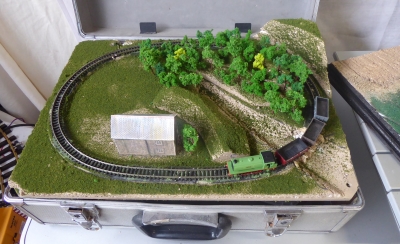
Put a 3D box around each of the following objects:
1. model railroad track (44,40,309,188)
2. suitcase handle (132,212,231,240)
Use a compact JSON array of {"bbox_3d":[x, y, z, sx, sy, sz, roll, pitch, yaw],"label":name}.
[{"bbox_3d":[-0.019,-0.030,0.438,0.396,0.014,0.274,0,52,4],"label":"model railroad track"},{"bbox_3d":[-0.023,0.130,0.348,0.120,0.031,0.034,0,52,4],"label":"suitcase handle"}]

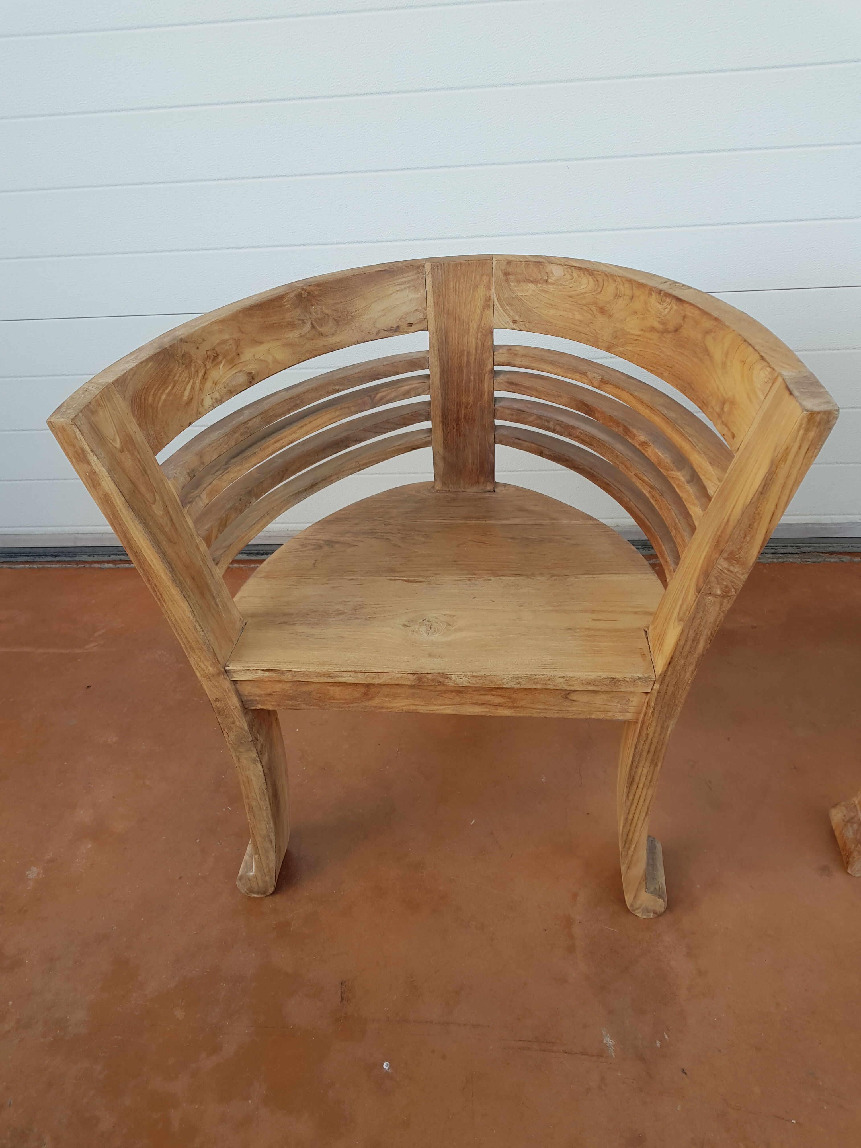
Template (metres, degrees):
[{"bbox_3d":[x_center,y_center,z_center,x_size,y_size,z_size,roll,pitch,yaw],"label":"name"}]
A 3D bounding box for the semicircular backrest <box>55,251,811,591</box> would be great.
[{"bbox_3d":[0.029,-0.187,1.160,0.756,0.317,0.615,1,34,7],"label":"semicircular backrest"}]

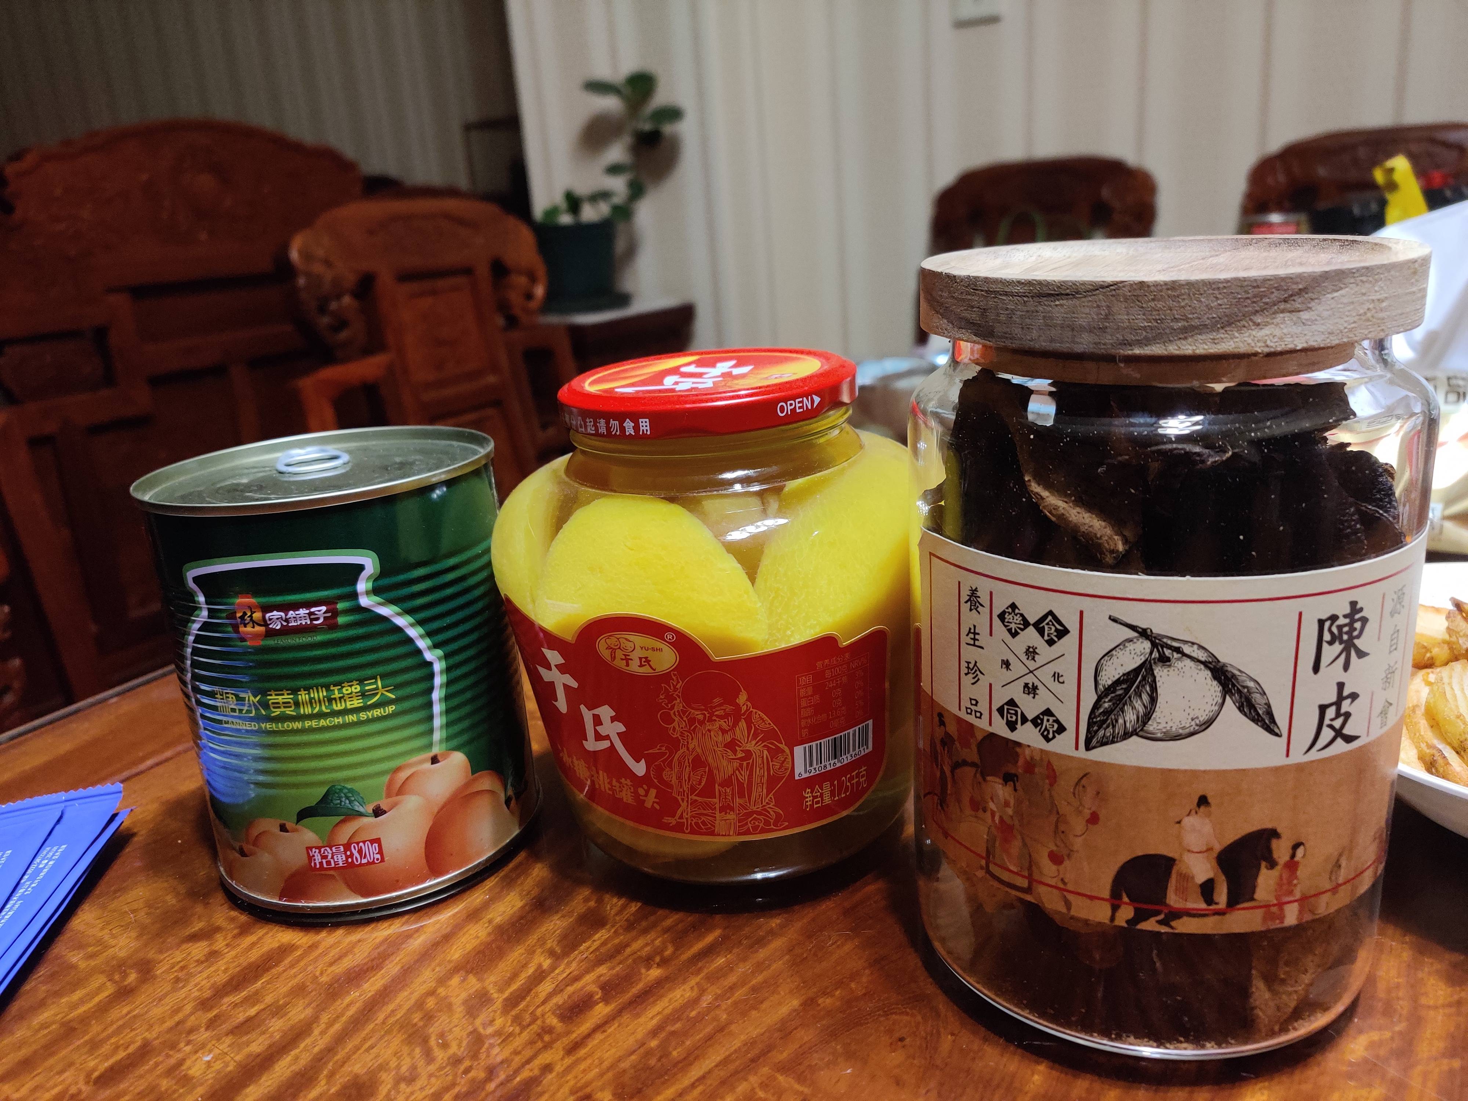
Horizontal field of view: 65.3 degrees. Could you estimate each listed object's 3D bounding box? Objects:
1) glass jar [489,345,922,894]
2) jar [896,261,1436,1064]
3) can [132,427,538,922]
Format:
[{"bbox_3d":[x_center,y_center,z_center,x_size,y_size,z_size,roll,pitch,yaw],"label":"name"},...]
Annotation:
[{"bbox_3d":[-0.003,0.013,0.356,0.137,0.139,0.137,-4,17,1],"label":"glass jar"},{"bbox_3d":[0.098,0.017,0.273,0.111,0.169,0.111,-4,17,1],"label":"jar"},{"bbox_3d":[-0.119,0.031,0.358,0.102,0.121,0.102,-11,18,-19],"label":"can"}]

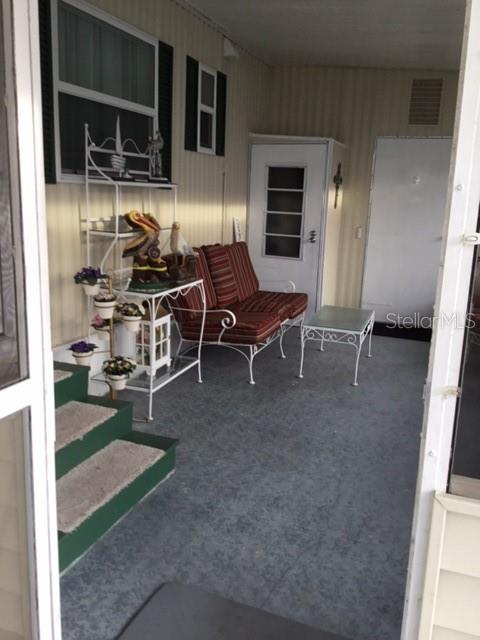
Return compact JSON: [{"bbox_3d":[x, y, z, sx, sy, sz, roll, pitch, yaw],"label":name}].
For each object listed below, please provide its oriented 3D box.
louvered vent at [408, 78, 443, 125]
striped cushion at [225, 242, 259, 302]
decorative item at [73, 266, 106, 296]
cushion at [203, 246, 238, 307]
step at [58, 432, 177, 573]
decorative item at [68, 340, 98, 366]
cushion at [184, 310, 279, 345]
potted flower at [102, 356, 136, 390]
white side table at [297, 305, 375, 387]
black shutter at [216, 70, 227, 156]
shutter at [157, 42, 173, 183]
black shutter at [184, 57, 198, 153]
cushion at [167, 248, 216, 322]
[{"bbox_3d":[1.966,-2.301,6.049,0.305,0.454,0.025,7,14,21],"label":"louvered vent"},{"bbox_3d":[-0.042,-0.444,5.352,0.160,0.500,0.632,-10,7,23],"label":"striped cushion"},{"bbox_3d":[-0.904,-0.226,3.466,0.189,0.171,0.189,2,12,0],"label":"decorative item"},{"bbox_3d":[-0.209,-0.409,5.322,0.112,0.544,0.544,-8,8,24],"label":"cushion"},{"bbox_3d":[-0.623,0.771,2.502,0.270,0.163,1.036,7,13,20],"label":"step"},{"bbox_3d":[-0.961,0.215,3.518,0.189,0.160,0.189,7,13,20],"label":"decorative item"},{"bbox_3d":[-0.057,0.045,4.582,0.632,0.149,0.639,7,13,20],"label":"cushion"},{"bbox_3d":[-0.712,0.316,3.385,0.194,0.173,0.194,2,13,-1],"label":"potted flower"},{"bbox_3d":[0.863,0.197,4.969,0.472,0.425,0.924,7,14,21],"label":"white side table"},{"bbox_3d":[-0.164,-1.895,5.292,0.028,0.723,0.239,7,13,20],"label":"black shutter"},{"bbox_3d":[-0.551,-1.529,4.351,0.028,1.046,0.220,7,13,20],"label":"shutter"},{"bbox_3d":[-0.406,-1.844,4.939,0.030,0.752,0.230,7,14,21],"label":"black shutter"},{"bbox_3d":[-0.415,-0.302,4.822,0.112,0.544,0.544,-8,8,24],"label":"cushion"}]

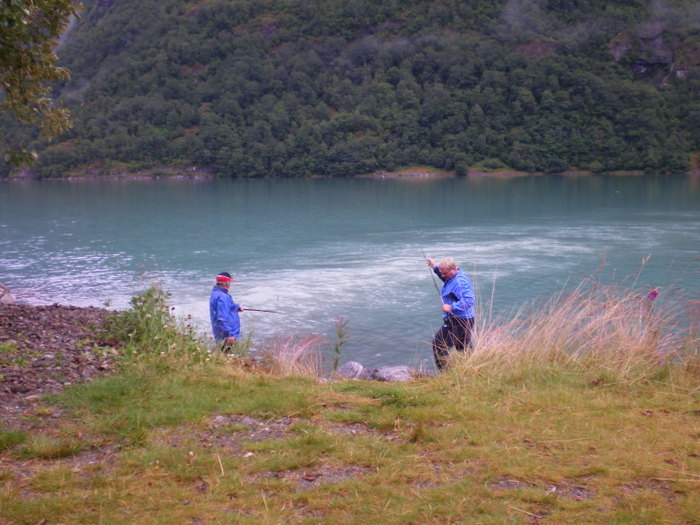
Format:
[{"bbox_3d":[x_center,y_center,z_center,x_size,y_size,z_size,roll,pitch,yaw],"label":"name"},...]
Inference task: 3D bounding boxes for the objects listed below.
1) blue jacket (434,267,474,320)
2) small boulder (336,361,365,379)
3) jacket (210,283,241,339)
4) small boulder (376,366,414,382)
[{"bbox_3d":[1.338,0.388,11.500,0.460,0.670,0.560,-2,6,-20],"label":"blue jacket"},{"bbox_3d":[0.007,1.414,11.700,0.370,0.250,0.320,0,6,0],"label":"small boulder"},{"bbox_3d":[-1.791,0.699,12.700,0.420,0.770,0.500,-2,6,-20],"label":"jacket"},{"bbox_3d":[0.588,1.460,11.500,0.490,0.250,0.360,0,6,0],"label":"small boulder"}]

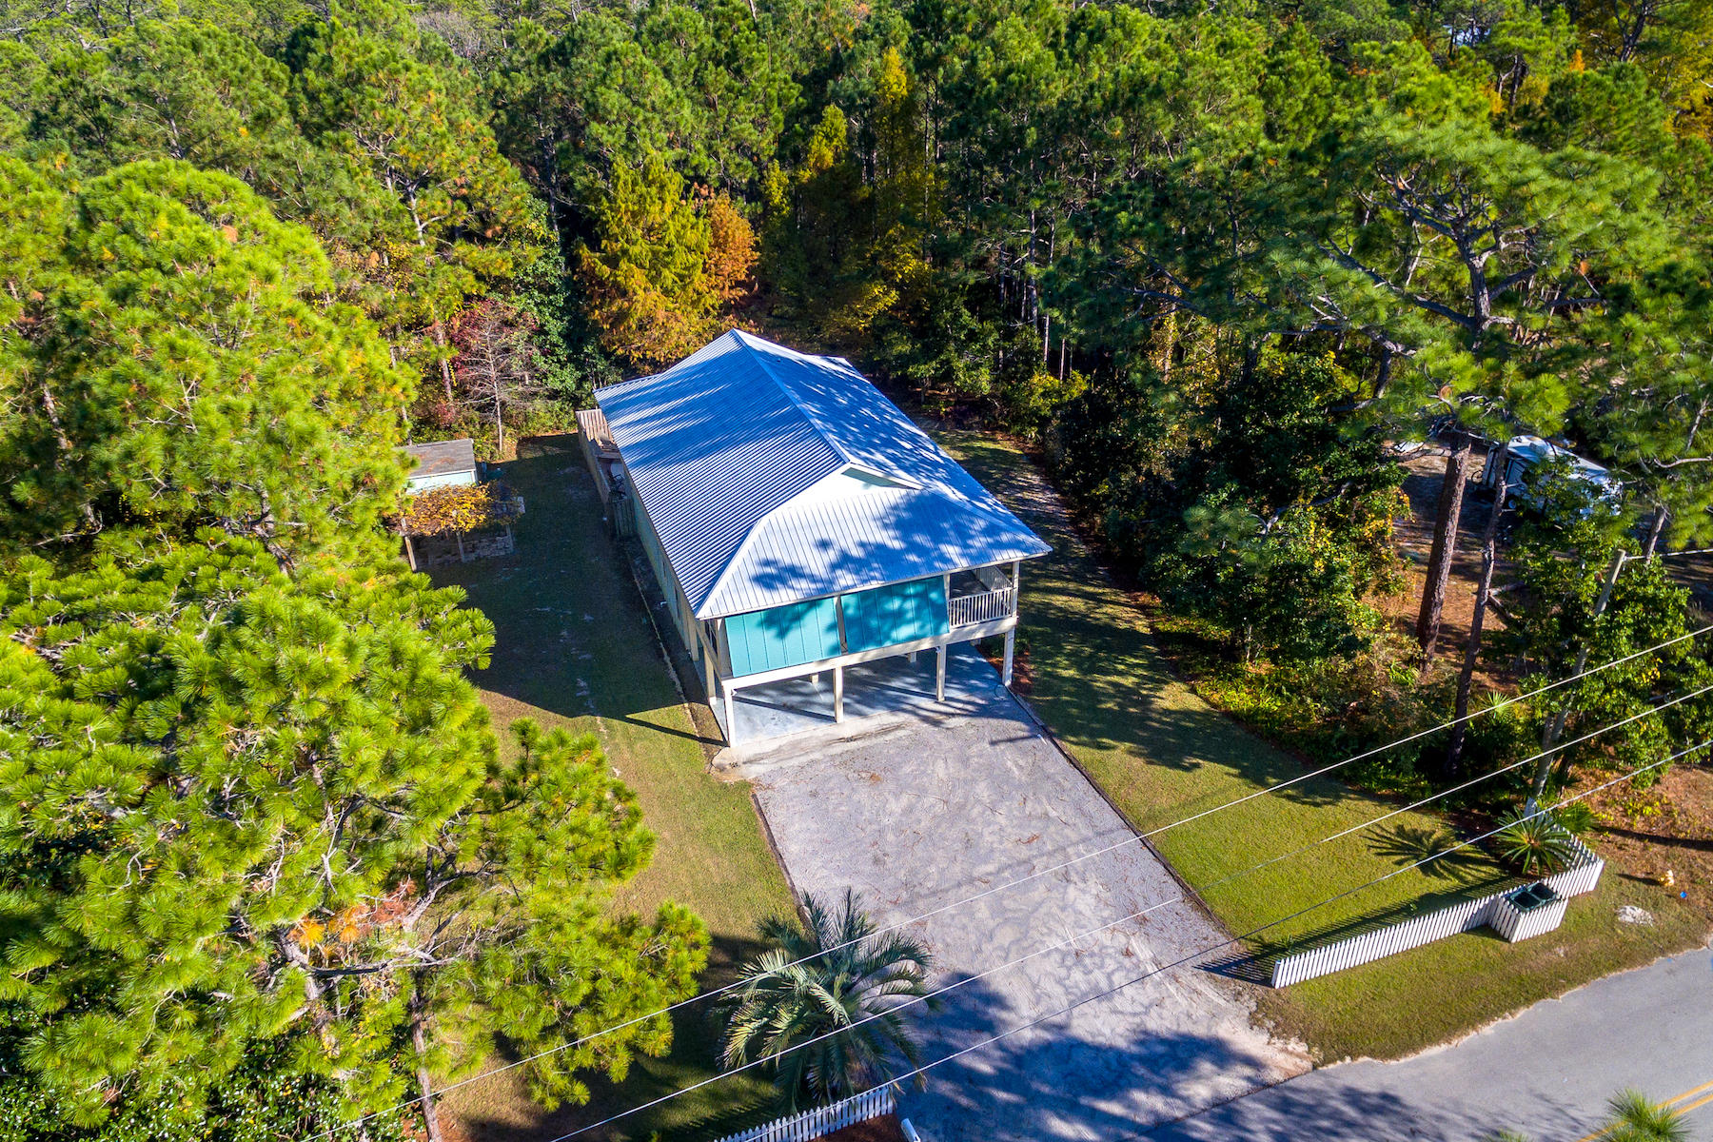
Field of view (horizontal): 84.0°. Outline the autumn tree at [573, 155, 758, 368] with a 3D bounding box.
[{"bbox_3d":[-10.892,-15.738,53.889,9.200,13.300,8.600,-11,33,-18],"label":"autumn tree"}]

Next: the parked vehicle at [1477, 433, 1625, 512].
[{"bbox_3d":[30.941,-3.567,41.965,2.200,2.750,5.400,-6,30,-10],"label":"parked vehicle"}]

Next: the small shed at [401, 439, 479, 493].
[{"bbox_3d":[-19.740,-4.422,44.797,3.600,2.700,3.600,-11,31,-17],"label":"small shed"}]

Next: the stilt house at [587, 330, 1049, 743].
[{"bbox_3d":[-2.636,-3.201,36.792,11.305,8.073,20.473,-11,31,-17],"label":"stilt house"}]

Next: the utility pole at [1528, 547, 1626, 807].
[{"bbox_3d":[18.880,3.130,25.070,0.270,8.200,0.270,-11,30,-16],"label":"utility pole"}]

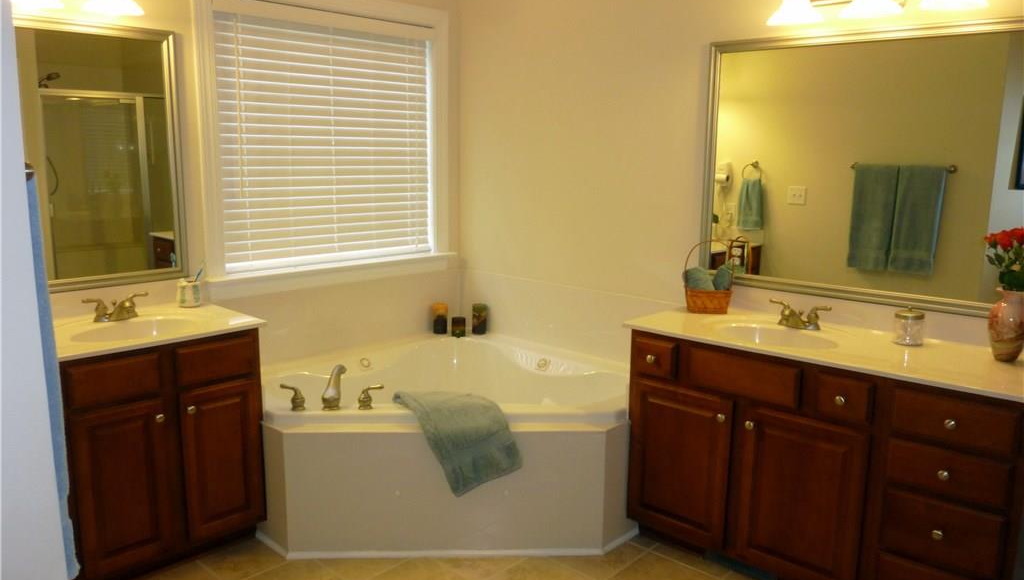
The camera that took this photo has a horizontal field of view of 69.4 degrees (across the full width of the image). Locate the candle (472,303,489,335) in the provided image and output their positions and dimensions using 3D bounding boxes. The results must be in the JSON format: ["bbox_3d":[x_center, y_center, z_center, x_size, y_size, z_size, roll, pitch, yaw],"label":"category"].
[{"bbox_3d":[-0.171,0.166,4.023,0.076,0.161,0.076,10,13,42],"label":"candle"}]

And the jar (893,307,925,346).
[{"bbox_3d":[1.339,0.124,2.498,0.086,0.112,0.086,9,13,42],"label":"jar"}]

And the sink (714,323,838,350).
[{"bbox_3d":[0.935,0.222,2.609,0.440,0.140,0.350,9,13,42],"label":"sink"}]

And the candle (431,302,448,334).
[{"bbox_3d":[-0.390,0.156,4.015,0.080,0.152,0.080,0,10,-3],"label":"candle"}]

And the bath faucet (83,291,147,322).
[{"bbox_3d":[-1.462,0.067,2.742,0.125,0.082,0.228,10,13,42],"label":"bath faucet"}]

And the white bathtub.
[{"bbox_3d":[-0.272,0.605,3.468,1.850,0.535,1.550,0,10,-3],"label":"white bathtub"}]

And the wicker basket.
[{"bbox_3d":[0.802,-0.045,2.997,0.175,0.268,0.125,3,10,16],"label":"wicker basket"}]

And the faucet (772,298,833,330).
[{"bbox_3d":[1.057,0.098,2.735,0.231,0.085,0.125,10,13,42],"label":"faucet"}]

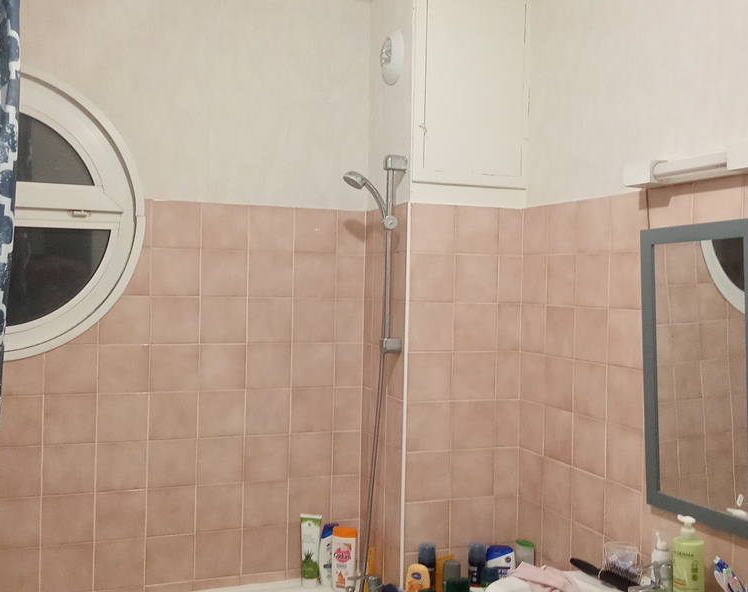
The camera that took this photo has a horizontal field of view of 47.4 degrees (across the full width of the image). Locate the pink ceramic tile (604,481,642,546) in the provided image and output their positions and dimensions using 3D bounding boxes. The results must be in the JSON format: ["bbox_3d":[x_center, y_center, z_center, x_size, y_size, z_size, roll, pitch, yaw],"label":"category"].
[{"bbox_3d":[0.648,0.567,2.212,0.009,0.149,0.149,1,1,-21],"label":"pink ceramic tile"}]

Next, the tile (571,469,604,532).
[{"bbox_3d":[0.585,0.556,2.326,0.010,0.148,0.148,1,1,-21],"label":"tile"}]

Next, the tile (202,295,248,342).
[{"bbox_3d":[-0.479,0.078,2.711,0.148,0.147,0.010,1,1,-21],"label":"tile"}]

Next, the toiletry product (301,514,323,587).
[{"bbox_3d":[-0.204,0.832,2.788,0.071,0.234,0.046,1,1,0],"label":"toiletry product"}]

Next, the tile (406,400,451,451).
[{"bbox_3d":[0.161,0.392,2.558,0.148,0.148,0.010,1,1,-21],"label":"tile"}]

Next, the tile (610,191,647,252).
[{"bbox_3d":[0.664,-0.190,2.200,0.009,0.149,0.149,1,1,-21],"label":"tile"}]

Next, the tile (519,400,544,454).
[{"bbox_3d":[0.491,0.407,2.632,0.010,0.149,0.144,1,1,-21],"label":"tile"}]

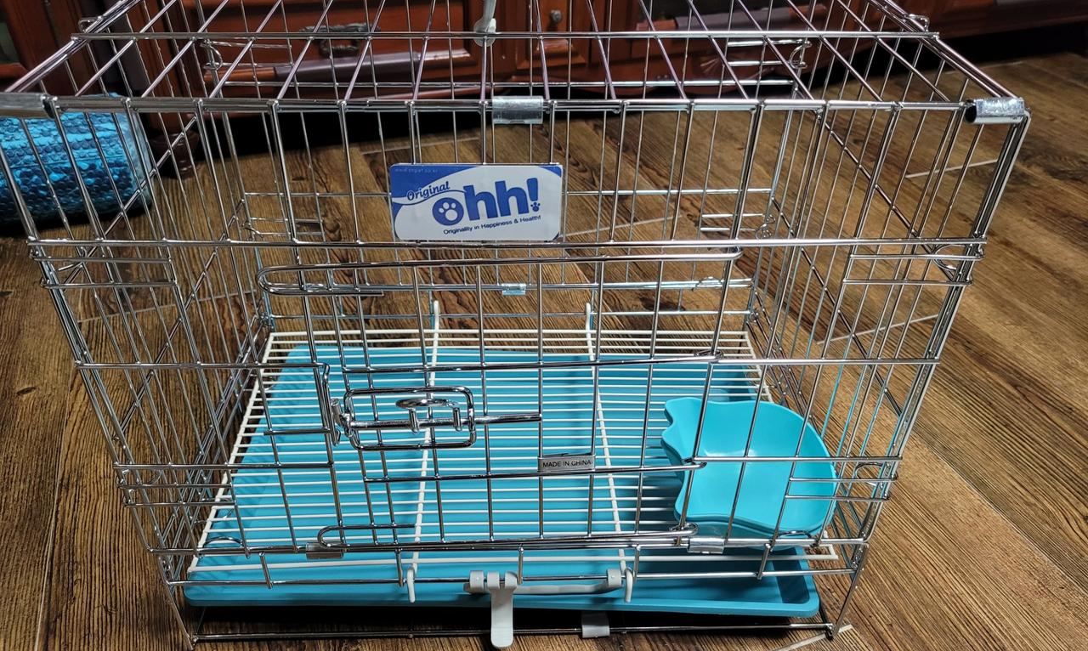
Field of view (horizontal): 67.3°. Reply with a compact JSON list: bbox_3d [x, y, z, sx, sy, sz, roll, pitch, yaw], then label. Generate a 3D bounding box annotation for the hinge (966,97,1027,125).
[{"bbox_3d":[0.211,-0.100,0.382,0.023,0.011,0.009,-1,37,-2],"label":"hinge"}]

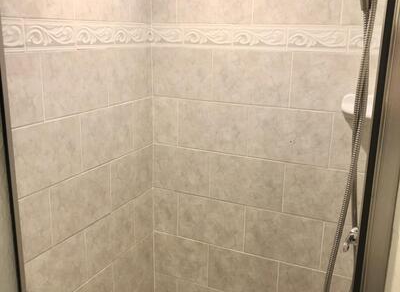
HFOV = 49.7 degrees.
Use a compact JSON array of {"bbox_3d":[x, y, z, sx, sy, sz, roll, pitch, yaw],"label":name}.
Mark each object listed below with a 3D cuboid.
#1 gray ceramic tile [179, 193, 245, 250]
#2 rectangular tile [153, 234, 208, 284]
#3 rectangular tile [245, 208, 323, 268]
[{"bbox_3d":[0.044,0.312,1.796,0.300,0.200,0.020,8,16,24],"label":"gray ceramic tile"},{"bbox_3d":[-0.085,0.494,1.908,0.265,0.199,0.012,8,16,24],"label":"rectangular tile"},{"bbox_3d":[0.317,0.350,1.671,0.300,0.200,0.020,8,16,24],"label":"rectangular tile"}]

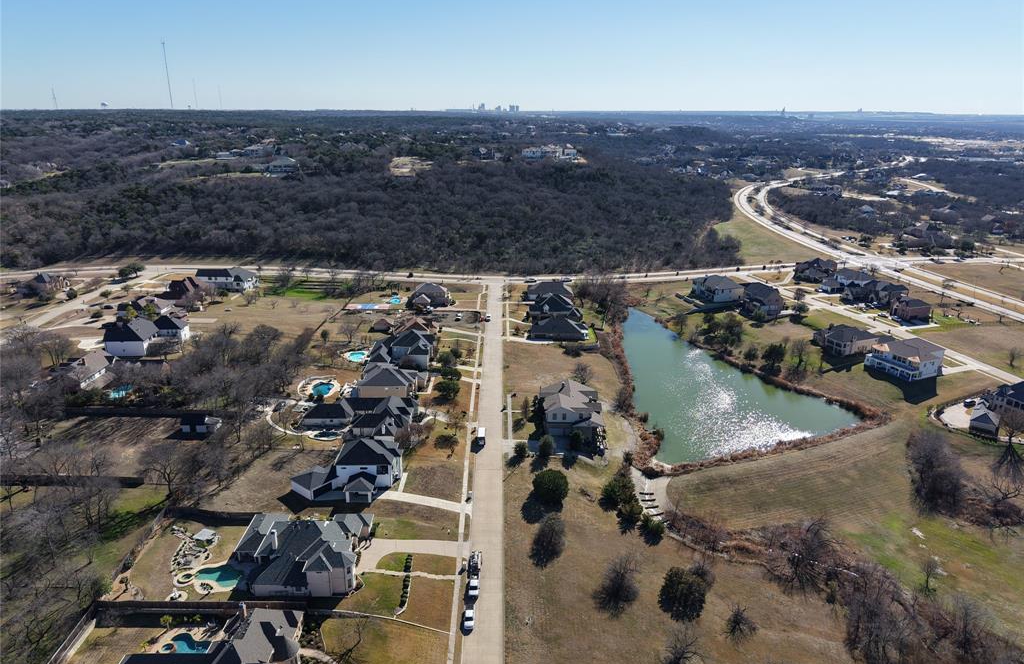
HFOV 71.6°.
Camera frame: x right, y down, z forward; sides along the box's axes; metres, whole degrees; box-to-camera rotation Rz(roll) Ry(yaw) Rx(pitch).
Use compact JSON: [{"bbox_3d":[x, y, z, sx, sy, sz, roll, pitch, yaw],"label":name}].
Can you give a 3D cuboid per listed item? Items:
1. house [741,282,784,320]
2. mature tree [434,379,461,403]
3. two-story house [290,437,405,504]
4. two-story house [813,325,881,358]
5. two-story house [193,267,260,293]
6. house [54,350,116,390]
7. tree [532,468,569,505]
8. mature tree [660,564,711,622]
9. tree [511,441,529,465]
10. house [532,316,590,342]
[{"bbox_3d":[136.040,-17.540,378.980,14.580,12.340,20.410,-5,18,-14],"label":"house"},{"bbox_3d":[-22.760,20.190,254.710,8.300,7.000,8.300,0,17,0],"label":"mature tree"},{"bbox_3d":[-47.480,37.930,203.380,30.000,11.500,23.000,0,17,-1],"label":"two-story house"},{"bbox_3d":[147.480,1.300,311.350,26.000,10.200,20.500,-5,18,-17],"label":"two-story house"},{"bbox_3d":[-165.900,-30.550,411.340,36.000,9.300,25.000,0,17,-1],"label":"two-story house"},{"bbox_3d":[-161.050,14.880,269.430,25.000,7.500,27.000,0,17,-1],"label":"house"},{"bbox_3d":[10.960,42.200,195.610,10.000,8.300,10.000,0,17,-1],"label":"tree"},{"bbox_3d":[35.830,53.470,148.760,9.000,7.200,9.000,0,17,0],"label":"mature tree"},{"bbox_3d":[2.720,36.190,219.440,4.180,5.440,4.180,0,17,0],"label":"tree"},{"bbox_3d":[21.510,-4.650,330.720,27.000,9.200,24.000,0,17,-1],"label":"house"}]

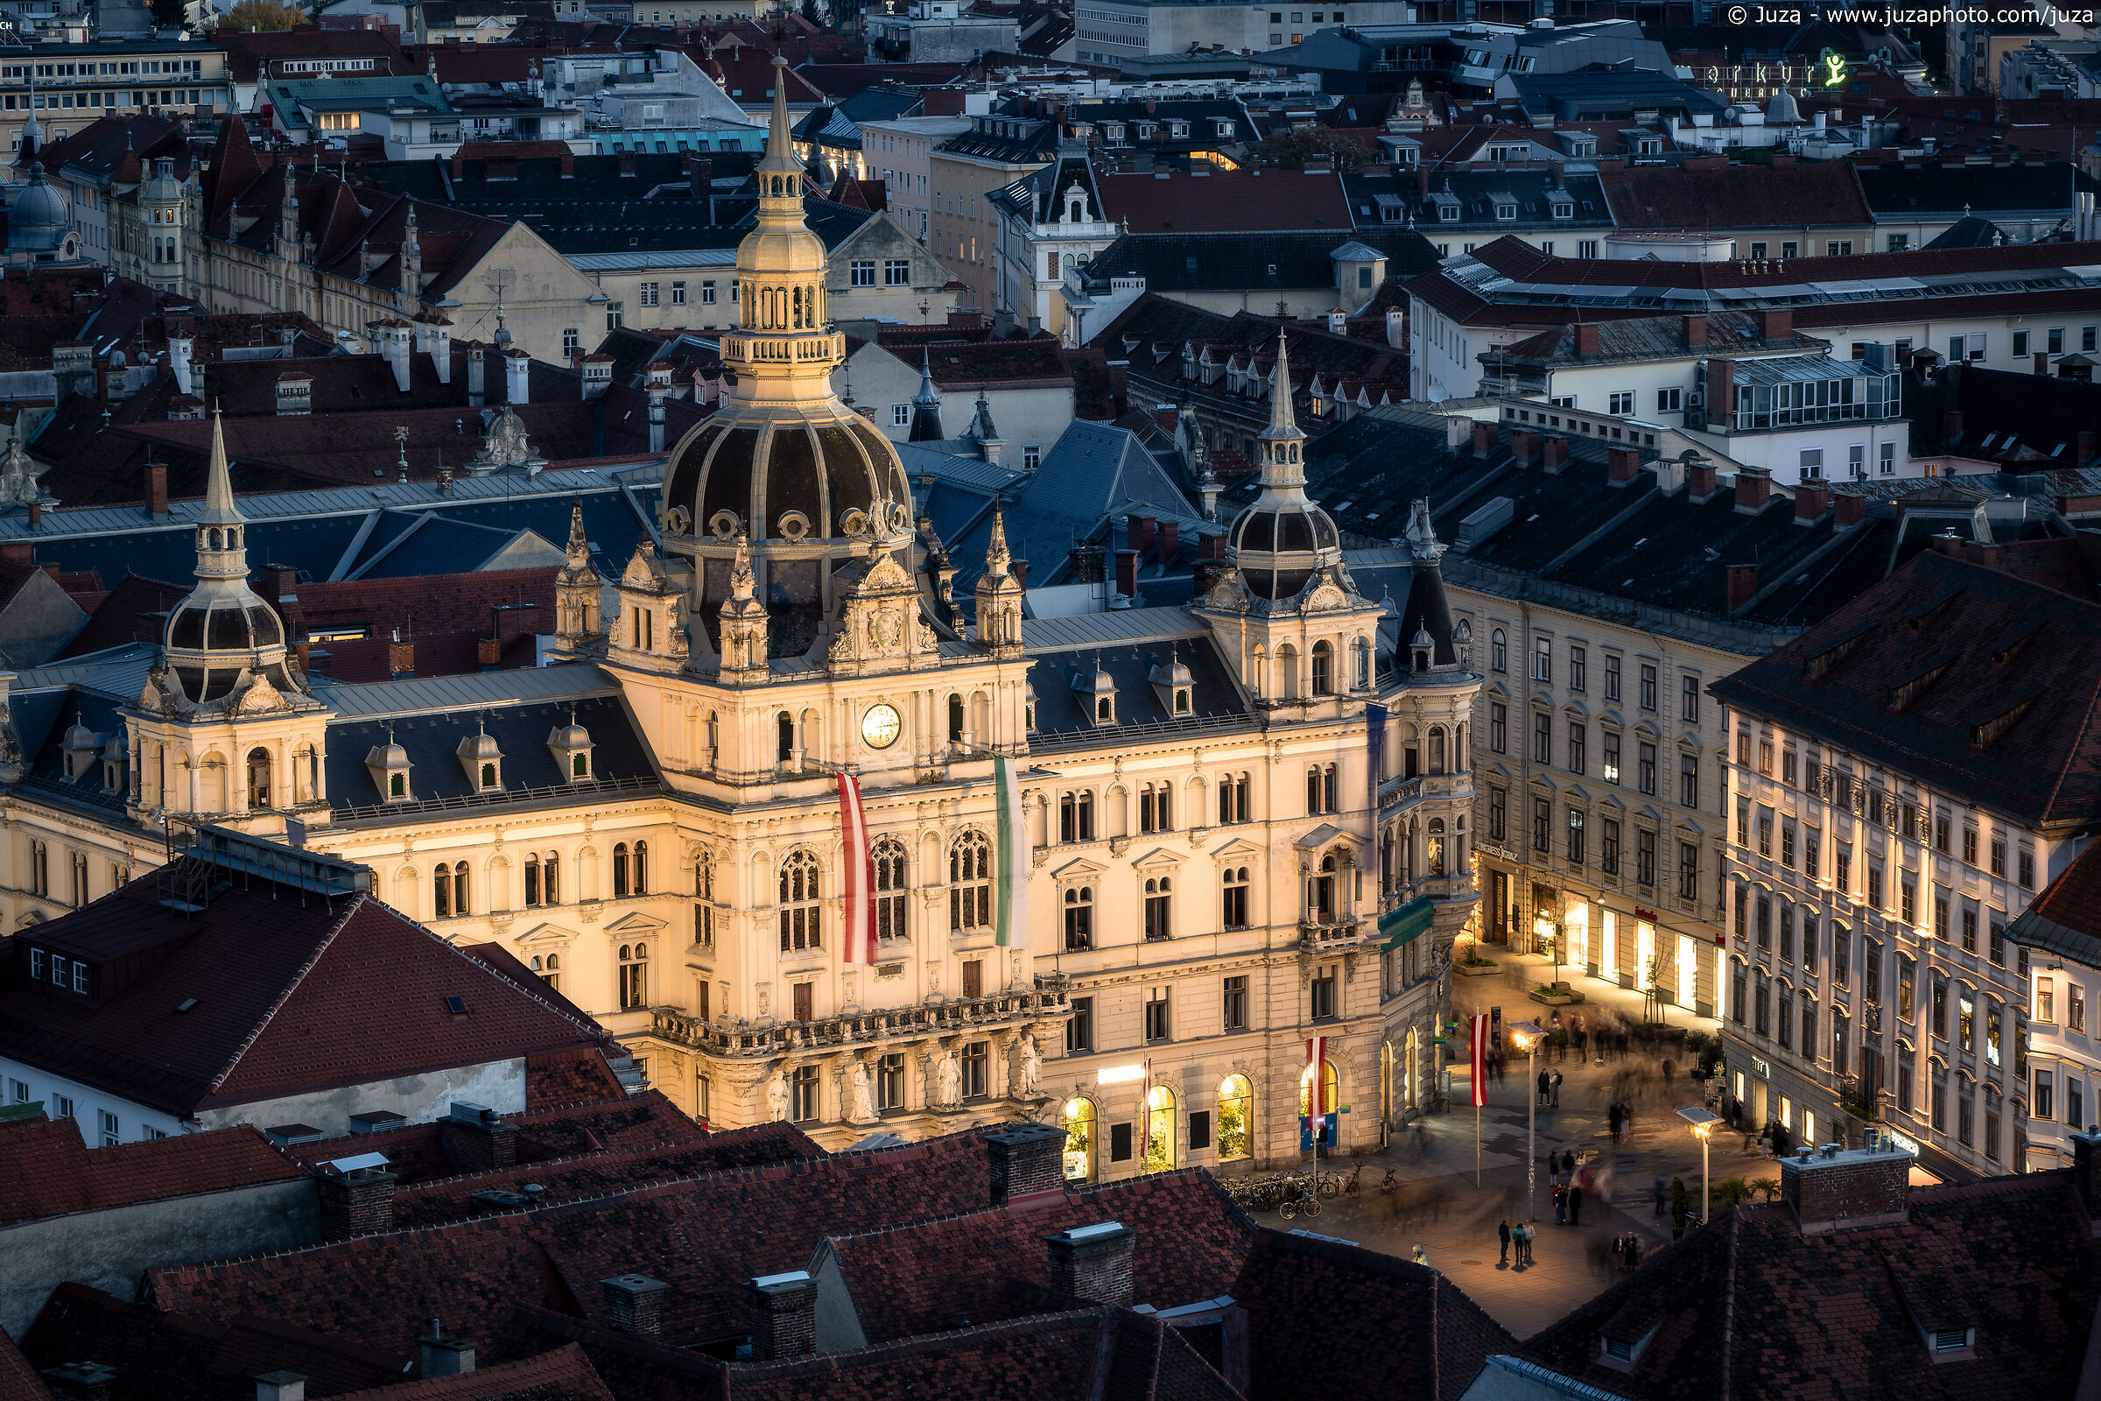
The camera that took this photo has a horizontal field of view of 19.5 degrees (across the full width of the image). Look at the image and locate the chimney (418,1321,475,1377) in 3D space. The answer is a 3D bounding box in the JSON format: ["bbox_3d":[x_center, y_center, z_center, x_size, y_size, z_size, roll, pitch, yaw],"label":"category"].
[{"bbox_3d":[-14.498,15.797,147.546,1.500,1.650,0.550,7,11,44],"label":"chimney"}]

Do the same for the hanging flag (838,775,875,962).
[{"bbox_3d":[-8.138,6.973,256.373,0.700,7.800,2.100,-6,10,-34],"label":"hanging flag"}]

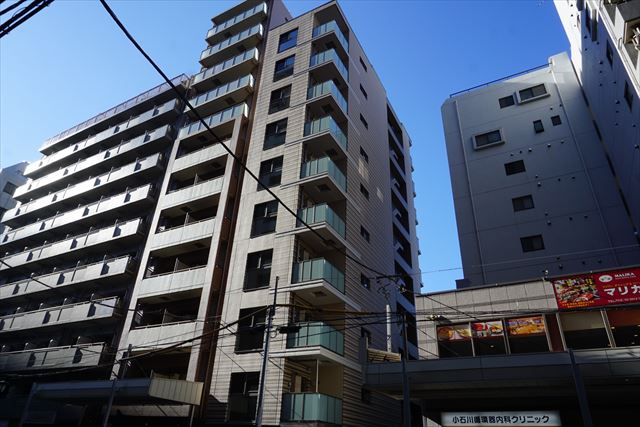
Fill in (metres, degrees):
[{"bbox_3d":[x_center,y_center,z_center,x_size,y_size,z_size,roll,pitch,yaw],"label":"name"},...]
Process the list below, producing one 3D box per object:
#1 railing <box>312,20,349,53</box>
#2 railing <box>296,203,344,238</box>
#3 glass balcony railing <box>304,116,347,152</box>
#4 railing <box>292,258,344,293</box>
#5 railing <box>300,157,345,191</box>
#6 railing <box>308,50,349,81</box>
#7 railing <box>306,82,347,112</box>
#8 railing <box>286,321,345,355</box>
[{"bbox_3d":[0.735,-12.129,29.927,1.730,1.070,2.153,-13,-35,24],"label":"railing"},{"bbox_3d":[0.090,0.557,22.044,1.730,1.070,2.153,-13,-35,24],"label":"railing"},{"bbox_3d":[0.348,-4.518,25.197,1.730,1.070,2.153,-13,-35,24],"label":"glass balcony railing"},{"bbox_3d":[-0.039,3.094,20.467,1.730,1.070,2.153,-13,-35,24],"label":"railing"},{"bbox_3d":[0.219,-1.980,23.621,1.730,1.070,2.153,-13,-35,24],"label":"railing"},{"bbox_3d":[0.606,-9.592,28.351,1.730,1.070,2.153,-13,-35,24],"label":"railing"},{"bbox_3d":[0.477,-7.055,26.774,1.730,1.070,2.153,-13,-35,24],"label":"railing"},{"bbox_3d":[-0.168,5.631,18.890,1.730,1.070,2.153,-13,-35,24],"label":"railing"}]

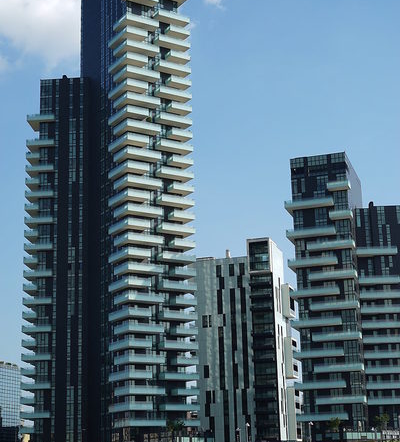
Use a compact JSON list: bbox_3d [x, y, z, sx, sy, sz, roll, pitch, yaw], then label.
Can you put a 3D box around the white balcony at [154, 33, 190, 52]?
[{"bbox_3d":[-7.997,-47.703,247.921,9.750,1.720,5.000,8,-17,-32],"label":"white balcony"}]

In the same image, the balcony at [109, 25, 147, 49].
[{"bbox_3d":[-18.319,-46.340,234.058,5.907,1.775,10.083,7,-17,-31],"label":"balcony"}]

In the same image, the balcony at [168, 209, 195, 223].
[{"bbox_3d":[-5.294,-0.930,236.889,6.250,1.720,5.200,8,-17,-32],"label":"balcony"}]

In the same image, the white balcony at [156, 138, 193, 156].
[{"bbox_3d":[-6.420,-18.060,226.590,9.100,1.570,3.400,8,-18,-32],"label":"white balcony"}]

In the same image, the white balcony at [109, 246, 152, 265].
[{"bbox_3d":[-17.612,8.849,229.039,6.250,1.720,10.200,8,-17,-32],"label":"white balcony"}]

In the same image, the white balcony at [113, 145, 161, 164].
[{"bbox_3d":[-15.050,-15.320,222.350,9.210,1.570,7.040,8,-18,-32],"label":"white balcony"}]

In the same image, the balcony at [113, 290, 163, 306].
[{"bbox_3d":[-14.090,18.490,213.350,9.210,1.570,7.040,8,-18,-32],"label":"balcony"}]

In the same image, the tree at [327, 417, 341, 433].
[{"bbox_3d":[30.371,46.577,207.749,3.060,4.080,3.060,-6,-15,17],"label":"tree"}]

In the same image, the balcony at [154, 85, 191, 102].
[{"bbox_3d":[-6.800,-31.590,230.190,9.100,1.570,3.400,8,-18,-32],"label":"balcony"}]

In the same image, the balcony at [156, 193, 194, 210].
[{"bbox_3d":[-6.040,-4.540,222.990,9.100,1.570,3.400,8,-18,-32],"label":"balcony"}]

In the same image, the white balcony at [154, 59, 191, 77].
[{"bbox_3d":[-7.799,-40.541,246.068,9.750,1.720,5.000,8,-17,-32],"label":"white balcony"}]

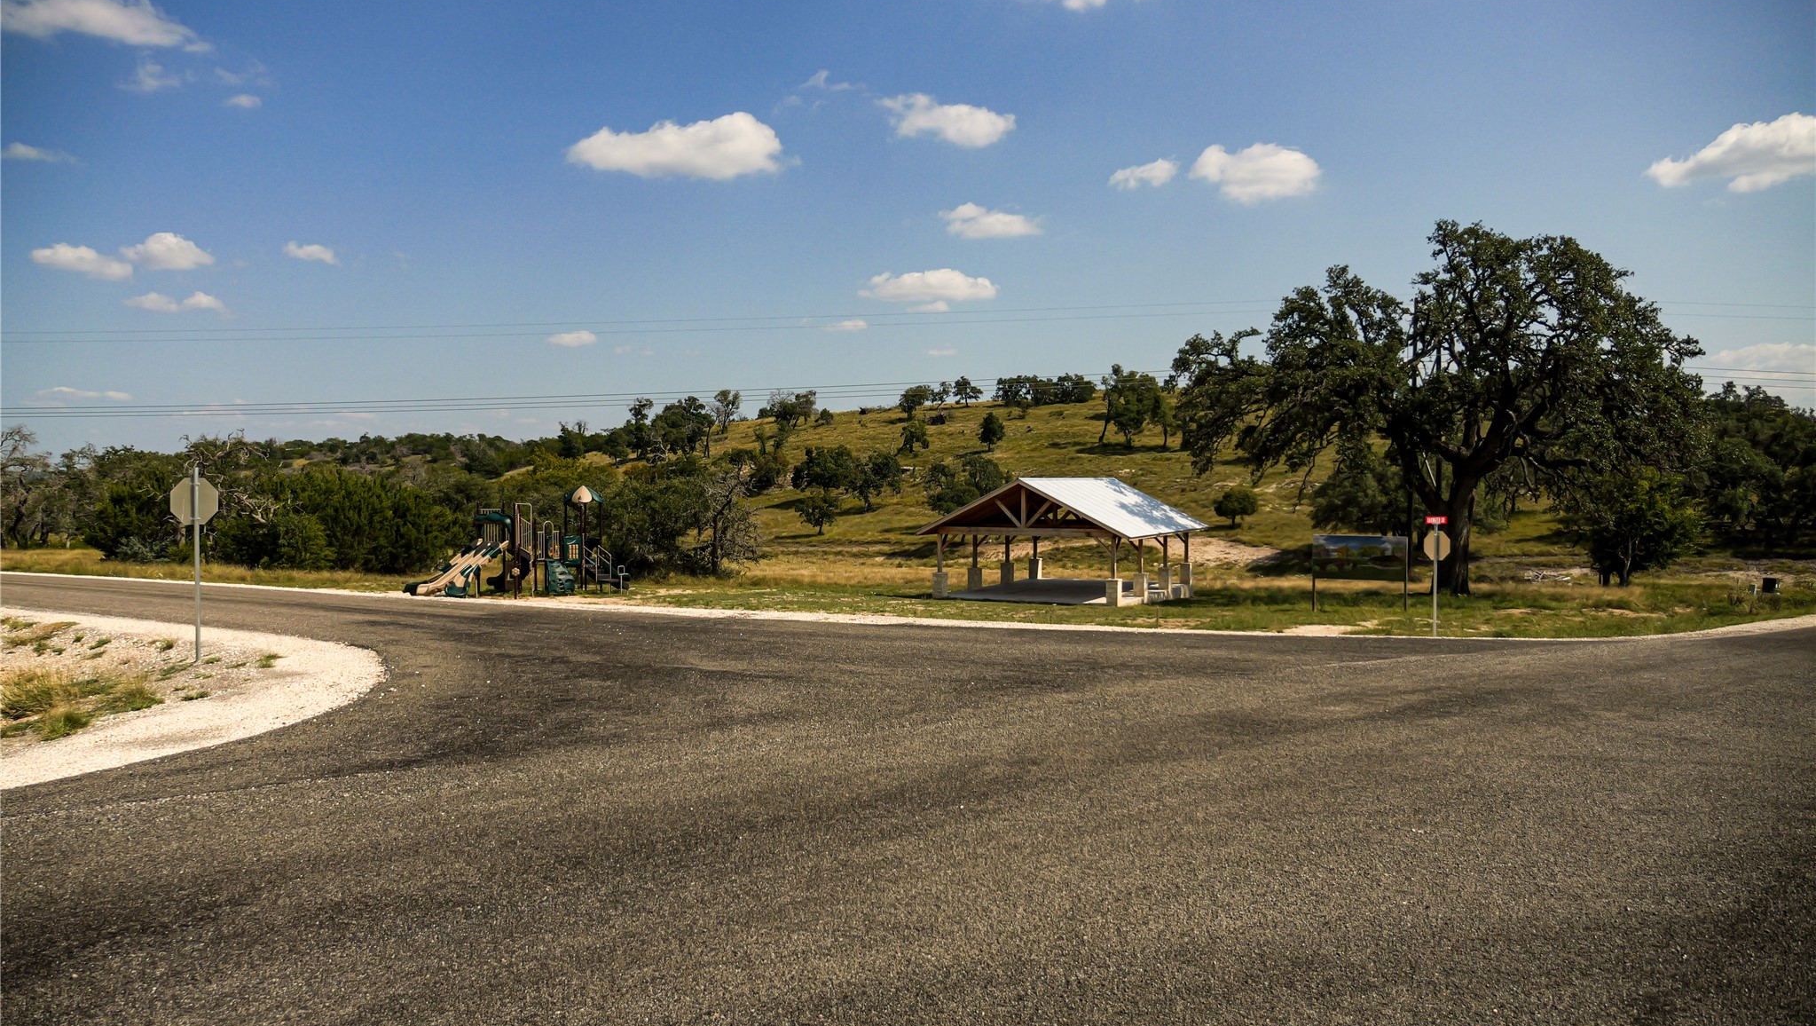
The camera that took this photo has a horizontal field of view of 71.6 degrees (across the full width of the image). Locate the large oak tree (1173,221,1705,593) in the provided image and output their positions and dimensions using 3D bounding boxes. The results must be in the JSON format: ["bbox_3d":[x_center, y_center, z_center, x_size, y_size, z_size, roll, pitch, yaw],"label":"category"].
[{"bbox_3d":[20.427,-4.182,50.300,19.400,14.940,18.500,1,2,22],"label":"large oak tree"}]

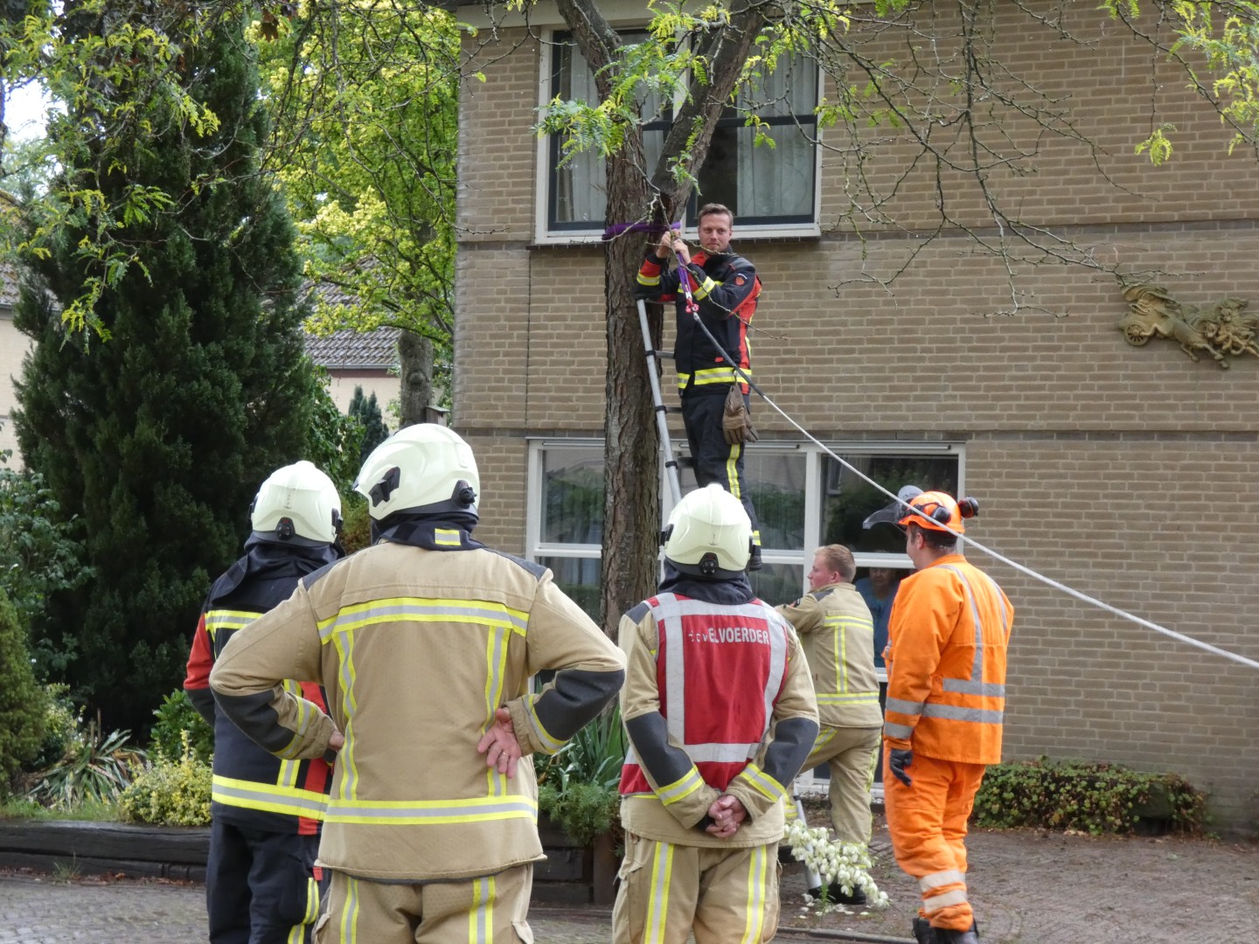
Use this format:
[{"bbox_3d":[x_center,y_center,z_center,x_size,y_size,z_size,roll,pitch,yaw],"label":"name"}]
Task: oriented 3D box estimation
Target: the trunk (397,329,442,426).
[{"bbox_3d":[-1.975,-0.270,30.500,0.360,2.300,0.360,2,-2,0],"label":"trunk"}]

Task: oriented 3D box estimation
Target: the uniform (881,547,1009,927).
[{"bbox_3d":[1.299,1.117,13.400,0.420,1.580,0.550,0,-2,38],"label":"uniform"}]

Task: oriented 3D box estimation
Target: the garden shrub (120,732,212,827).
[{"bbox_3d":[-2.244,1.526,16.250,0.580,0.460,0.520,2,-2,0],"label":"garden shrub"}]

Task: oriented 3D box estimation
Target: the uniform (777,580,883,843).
[{"bbox_3d":[0.943,1.202,15.650,0.620,1.340,0.520,1,-2,32],"label":"uniform"}]

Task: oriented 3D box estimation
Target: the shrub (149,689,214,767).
[{"bbox_3d":[-2.263,1.426,17.100,0.550,0.570,0.500,2,-2,0],"label":"shrub"}]

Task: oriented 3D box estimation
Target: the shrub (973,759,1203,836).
[{"bbox_3d":[2.783,1.971,19.850,1.500,0.460,0.520,1,-2,31],"label":"shrub"}]

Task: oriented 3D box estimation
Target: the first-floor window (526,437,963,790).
[{"bbox_3d":[0.708,0.924,21.634,3.270,2.250,0.160,1,-2,30],"label":"first-floor window"}]

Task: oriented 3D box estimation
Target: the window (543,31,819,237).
[{"bbox_3d":[0.336,-2.300,22.007,2.180,1.470,0.160,1,-2,30],"label":"window"}]

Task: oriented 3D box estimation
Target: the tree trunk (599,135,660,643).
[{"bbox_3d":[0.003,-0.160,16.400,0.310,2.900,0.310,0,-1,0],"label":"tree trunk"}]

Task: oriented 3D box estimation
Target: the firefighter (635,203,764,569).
[{"bbox_3d":[0.346,-0.423,16.100,0.520,1.800,0.600,3,-2,-42],"label":"firefighter"}]

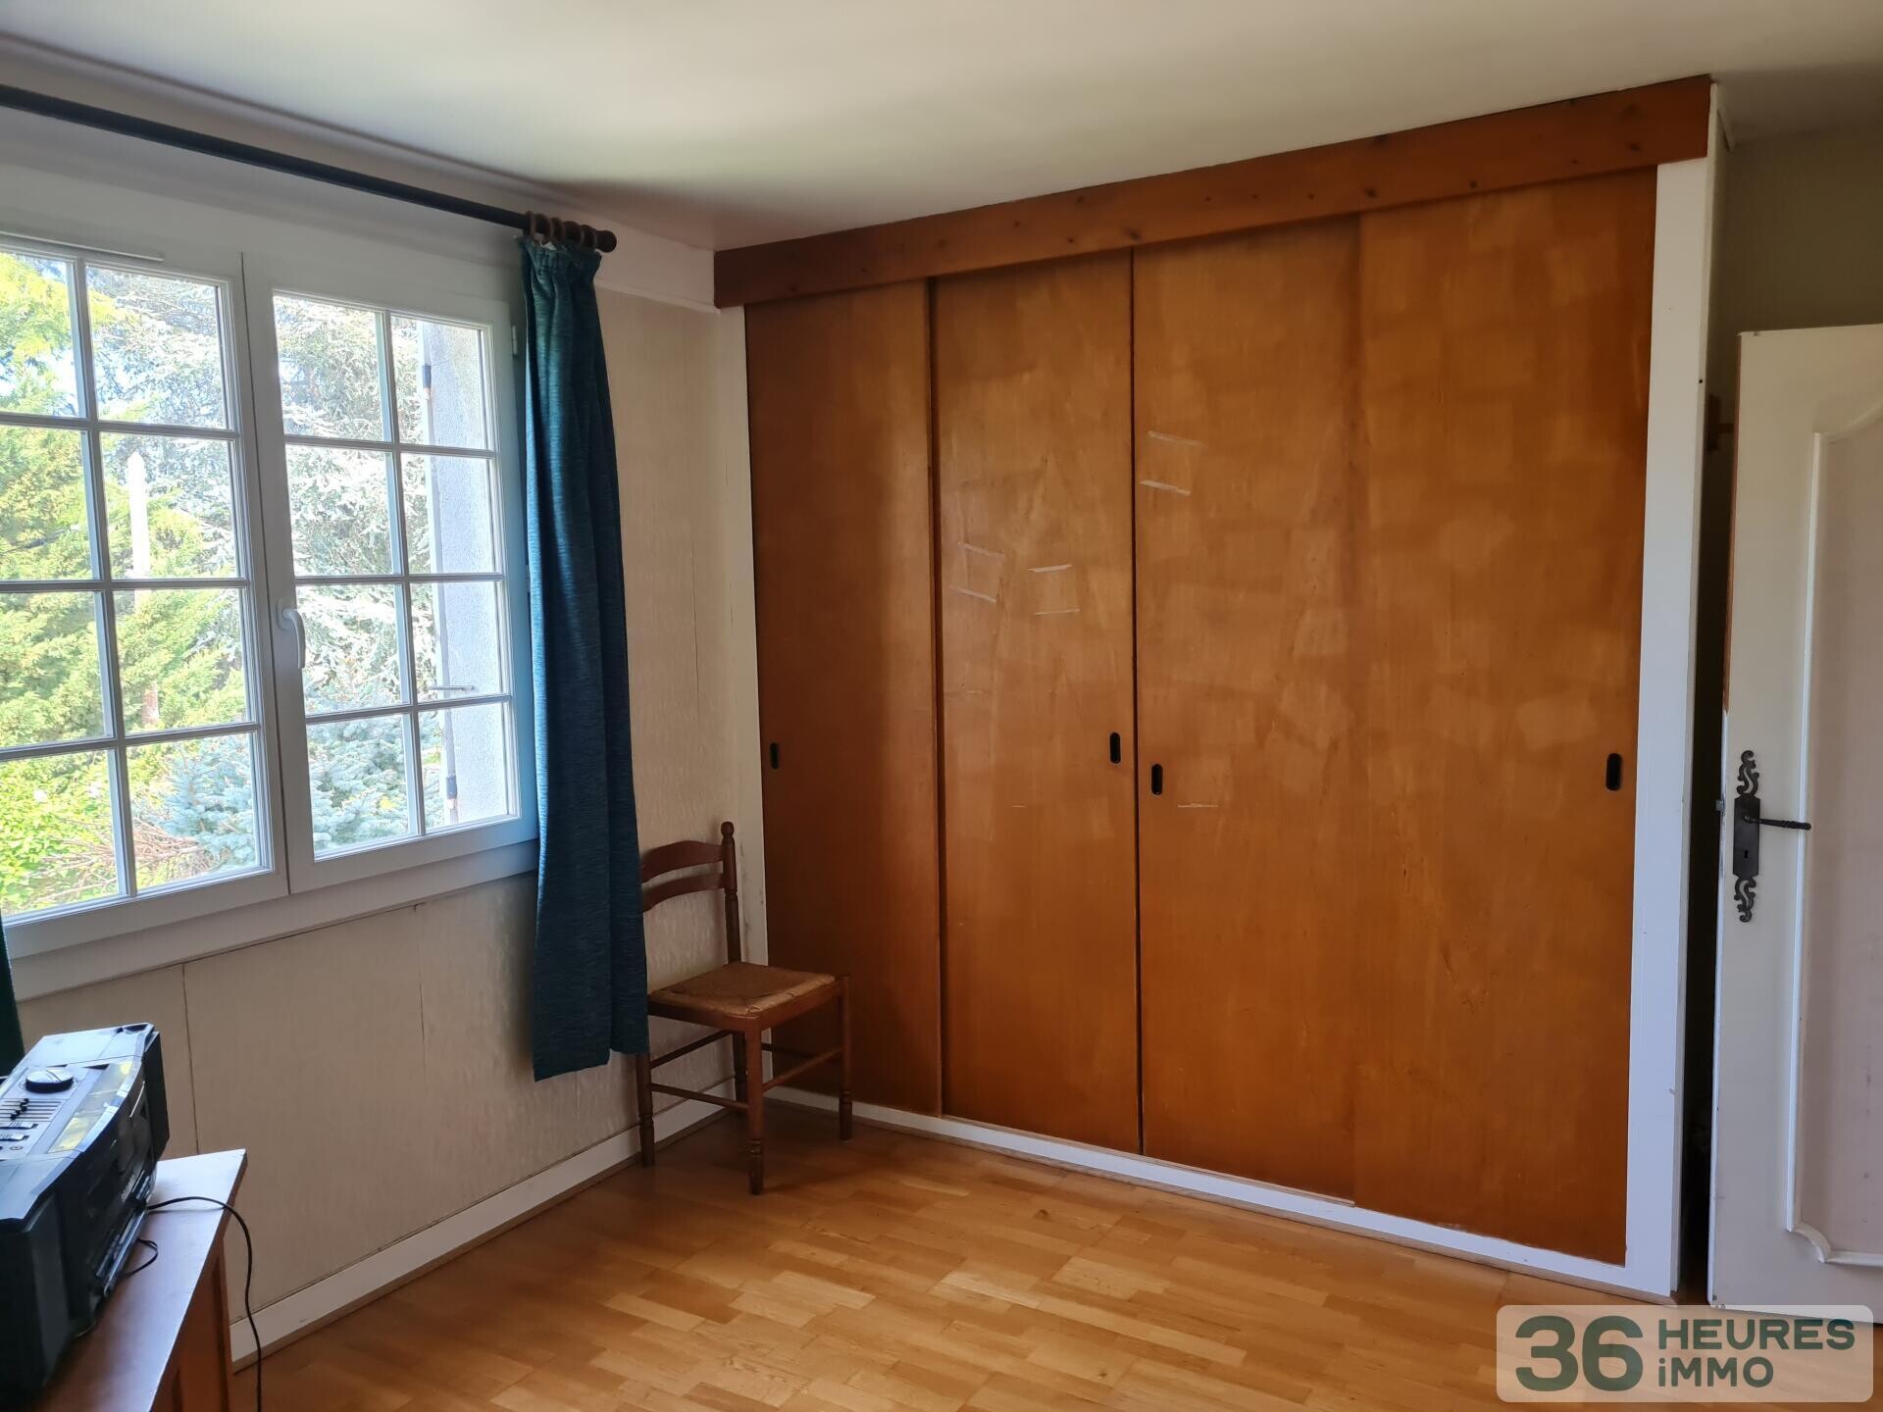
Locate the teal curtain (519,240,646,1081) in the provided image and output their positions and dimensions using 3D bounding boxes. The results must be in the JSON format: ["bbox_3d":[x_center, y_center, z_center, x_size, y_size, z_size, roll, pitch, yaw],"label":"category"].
[{"bbox_3d":[-0.891,-0.097,3.467,0.103,2.000,0.288,2,7,31],"label":"teal curtain"}]

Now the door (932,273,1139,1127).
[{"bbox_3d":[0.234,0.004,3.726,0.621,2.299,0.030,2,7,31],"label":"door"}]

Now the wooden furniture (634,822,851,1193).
[{"bbox_3d":[-0.538,0.788,3.842,0.452,0.872,0.434,2,7,31],"label":"wooden furniture"}]

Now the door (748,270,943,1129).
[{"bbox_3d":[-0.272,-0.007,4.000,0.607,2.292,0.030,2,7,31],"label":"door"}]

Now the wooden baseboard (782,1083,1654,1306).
[{"bbox_3d":[0.518,1.191,3.626,2.416,0.067,0.025,2,7,31],"label":"wooden baseboard"}]

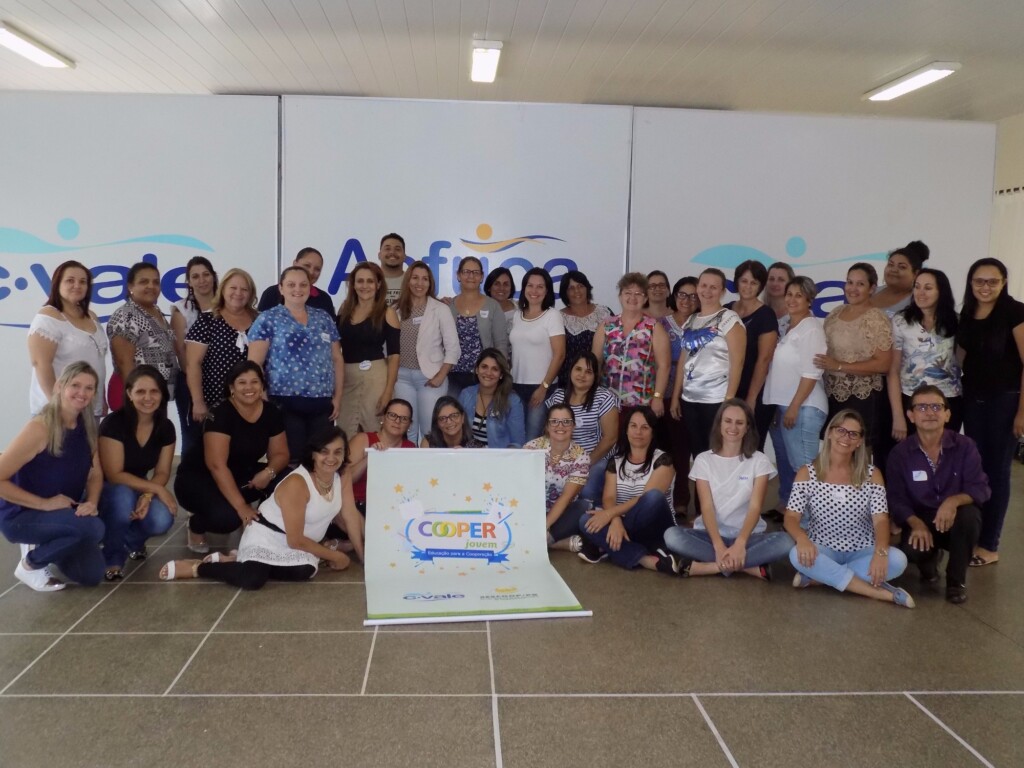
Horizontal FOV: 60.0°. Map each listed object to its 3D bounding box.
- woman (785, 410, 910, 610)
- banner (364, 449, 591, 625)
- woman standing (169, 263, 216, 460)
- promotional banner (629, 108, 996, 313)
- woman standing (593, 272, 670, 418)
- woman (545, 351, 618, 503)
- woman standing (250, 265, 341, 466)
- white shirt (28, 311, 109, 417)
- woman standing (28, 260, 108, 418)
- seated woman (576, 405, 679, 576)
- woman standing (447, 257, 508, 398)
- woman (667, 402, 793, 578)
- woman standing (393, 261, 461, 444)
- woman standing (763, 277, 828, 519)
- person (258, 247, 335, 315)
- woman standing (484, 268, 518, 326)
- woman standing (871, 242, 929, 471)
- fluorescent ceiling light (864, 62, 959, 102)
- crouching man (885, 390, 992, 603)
[{"bbox_3d":[1.719,0.585,4.547,0.640,0.900,0.660,4,7,18],"label":"woman"},{"bbox_3d":[-0.205,0.704,4.355,1.030,0.610,0.880,2,6,1],"label":"banner"},{"bbox_3d":[-1.899,0.036,5.428,0.450,1.610,0.300,0,7,-15],"label":"woman standing"},{"bbox_3d":[2.625,-0.810,7.845,3.246,3.038,0.070,1,6,-4],"label":"promotional banner"},{"bbox_3d":[0.714,0.114,5.456,0.500,1.580,0.320,3,7,15],"label":"woman standing"},{"bbox_3d":[0.423,0.351,5.250,0.500,1.070,0.620,3,6,12],"label":"woman"},{"bbox_3d":[-1.291,0.106,5.325,0.560,1.608,0.360,-1,7,-22],"label":"woman standing"},{"bbox_3d":[-2.495,-0.113,4.993,0.330,0.610,0.450,7,8,40],"label":"white shirt"},{"bbox_3d":[-2.510,0.110,5.047,0.360,1.610,0.460,7,8,40],"label":"woman standing"},{"bbox_3d":[0.661,0.533,4.946,0.540,0.860,0.700,2,7,8],"label":"seated woman"},{"bbox_3d":[-0.221,-0.045,6.188,0.500,1.672,0.320,2,6,6],"label":"woman standing"},{"bbox_3d":[1.169,0.530,4.849,0.670,0.873,0.650,2,6,9],"label":"woman"},{"bbox_3d":[-0.572,0.011,5.836,0.480,1.619,0.330,4,7,23],"label":"woman standing"},{"bbox_3d":[1.765,0.139,5.570,0.360,1.615,0.460,-4,8,-38],"label":"woman standing"},{"bbox_3d":[-1.383,-0.035,5.750,0.530,1.696,0.340,0,6,-10],"label":"person"},{"bbox_3d":[-0.093,0.022,5.998,0.450,1.600,0.300,1,6,-2],"label":"woman standing"},{"bbox_3d":[2.512,0.003,5.854,0.480,1.853,0.360,6,8,39],"label":"woman standing"},{"bbox_3d":[3.452,-2.612,7.712,0.215,0.075,1.230,1,6,-4],"label":"fluorescent ceiling light"},{"bbox_3d":[2.207,0.518,4.621,0.540,1.040,0.700,4,7,21],"label":"crouching man"}]

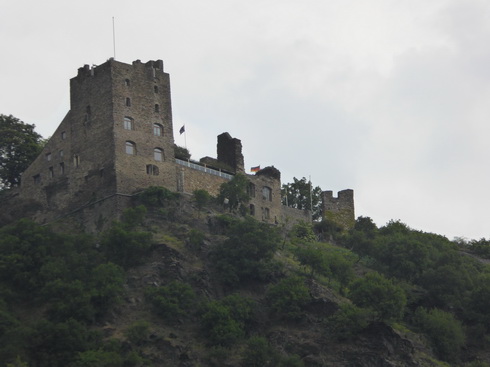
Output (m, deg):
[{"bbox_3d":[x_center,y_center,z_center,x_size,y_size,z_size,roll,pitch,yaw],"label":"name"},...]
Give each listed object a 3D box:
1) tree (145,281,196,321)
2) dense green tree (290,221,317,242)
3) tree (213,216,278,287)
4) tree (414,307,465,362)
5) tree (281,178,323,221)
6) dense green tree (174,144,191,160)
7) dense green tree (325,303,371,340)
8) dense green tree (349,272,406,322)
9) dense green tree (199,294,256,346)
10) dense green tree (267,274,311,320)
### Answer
[{"bbox_3d":[-9.583,15.050,455.000,6.689,5.146,6.355,-2,-17,0],"label":"tree"},{"bbox_3d":[8.104,6.649,490.000,3.602,3.048,3.422,-2,-17,0],"label":"dense green tree"},{"bbox_3d":[0.068,9.209,479.000,9.479,9.479,9.005,-2,-17,0],"label":"tree"},{"bbox_3d":[26.174,20.321,476.000,6.729,7.536,6.392,-2,-17,0],"label":"tree"},{"bbox_3d":[8.060,2.376,503.927,5.985,6.771,5.685,-2,-17,0],"label":"tree"},{"bbox_3d":[-8.760,-3.942,487.898,2.539,2.870,2.412,-2,-17,0],"label":"dense green tree"},{"bbox_3d":[13.707,18.454,473.000,6.151,5.082,5.844,-2,-17,0],"label":"dense green tree"},{"bbox_3d":[18.056,15.535,482.000,7.904,6.814,7.508,-2,-17,0],"label":"dense green tree"},{"bbox_3d":[-2.271,17.778,459.000,7.007,6.748,6.657,-2,-17,0],"label":"dense green tree"},{"bbox_3d":[5.805,15.213,472.000,5.872,6.138,5.578,-2,-17,0],"label":"dense green tree"}]

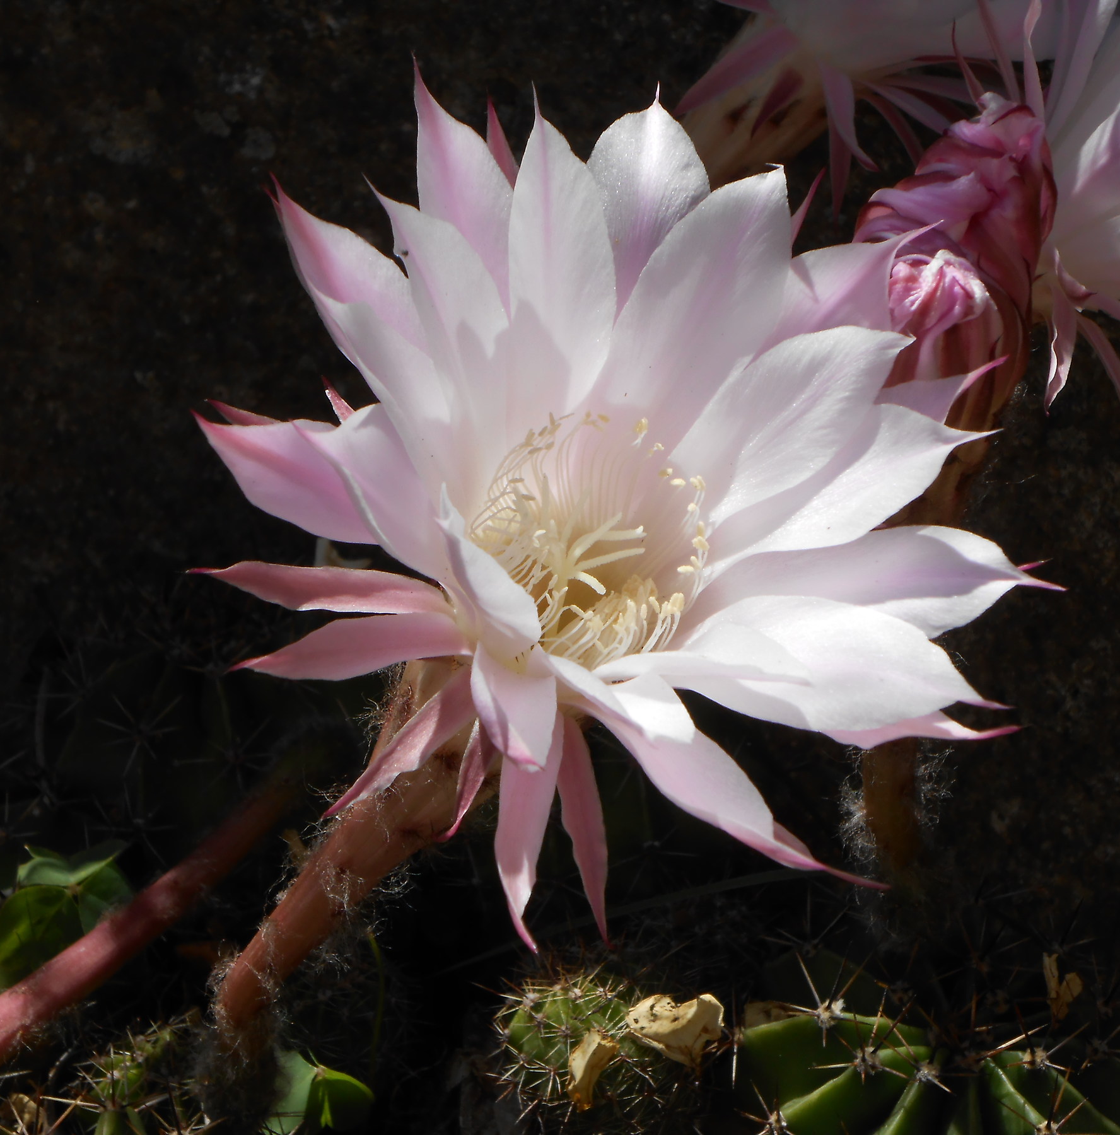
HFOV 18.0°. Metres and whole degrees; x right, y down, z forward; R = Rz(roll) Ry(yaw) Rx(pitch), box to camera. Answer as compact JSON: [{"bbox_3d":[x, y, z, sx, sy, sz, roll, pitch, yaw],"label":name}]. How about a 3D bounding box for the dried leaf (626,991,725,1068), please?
[{"bbox_3d":[0.018,0.073,0.560,0.015,0.011,0.009,0,27,0],"label":"dried leaf"}]

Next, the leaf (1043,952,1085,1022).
[{"bbox_3d":[0.085,0.071,0.600,0.007,0.012,0.006,0,27,0],"label":"leaf"}]

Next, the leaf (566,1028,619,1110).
[{"bbox_3d":[0.005,0.079,0.560,0.009,0.013,0.006,0,27,0],"label":"leaf"}]

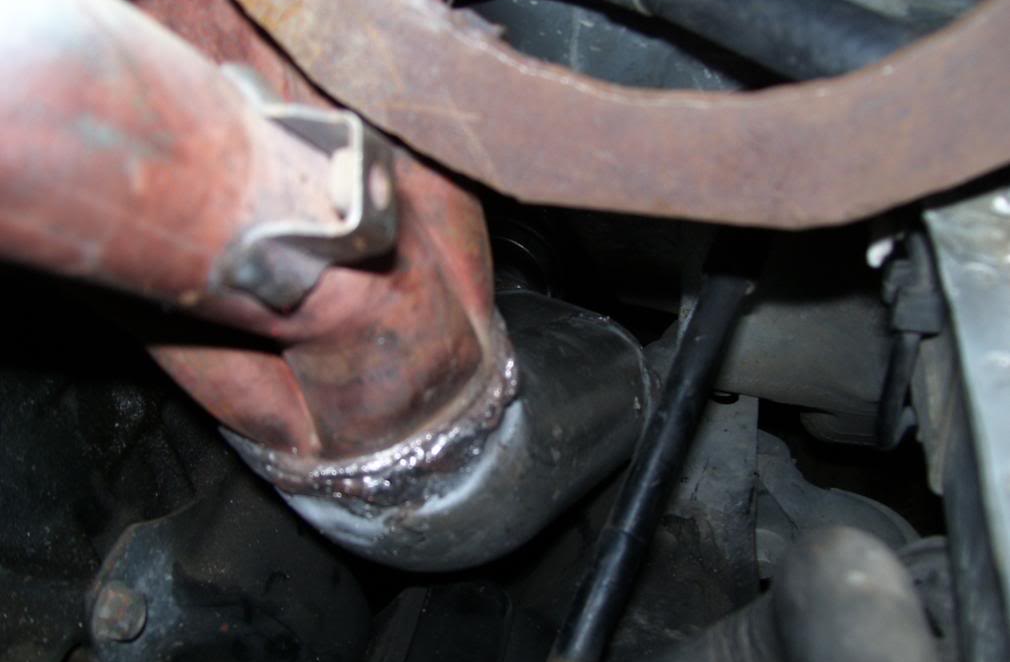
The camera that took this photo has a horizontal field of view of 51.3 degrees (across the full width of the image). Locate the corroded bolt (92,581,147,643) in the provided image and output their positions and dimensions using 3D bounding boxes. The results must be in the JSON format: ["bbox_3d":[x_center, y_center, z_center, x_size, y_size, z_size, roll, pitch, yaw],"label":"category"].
[{"bbox_3d":[-0.147,0.107,0.400,0.021,0.013,0.021,0,72,-26],"label":"corroded bolt"}]

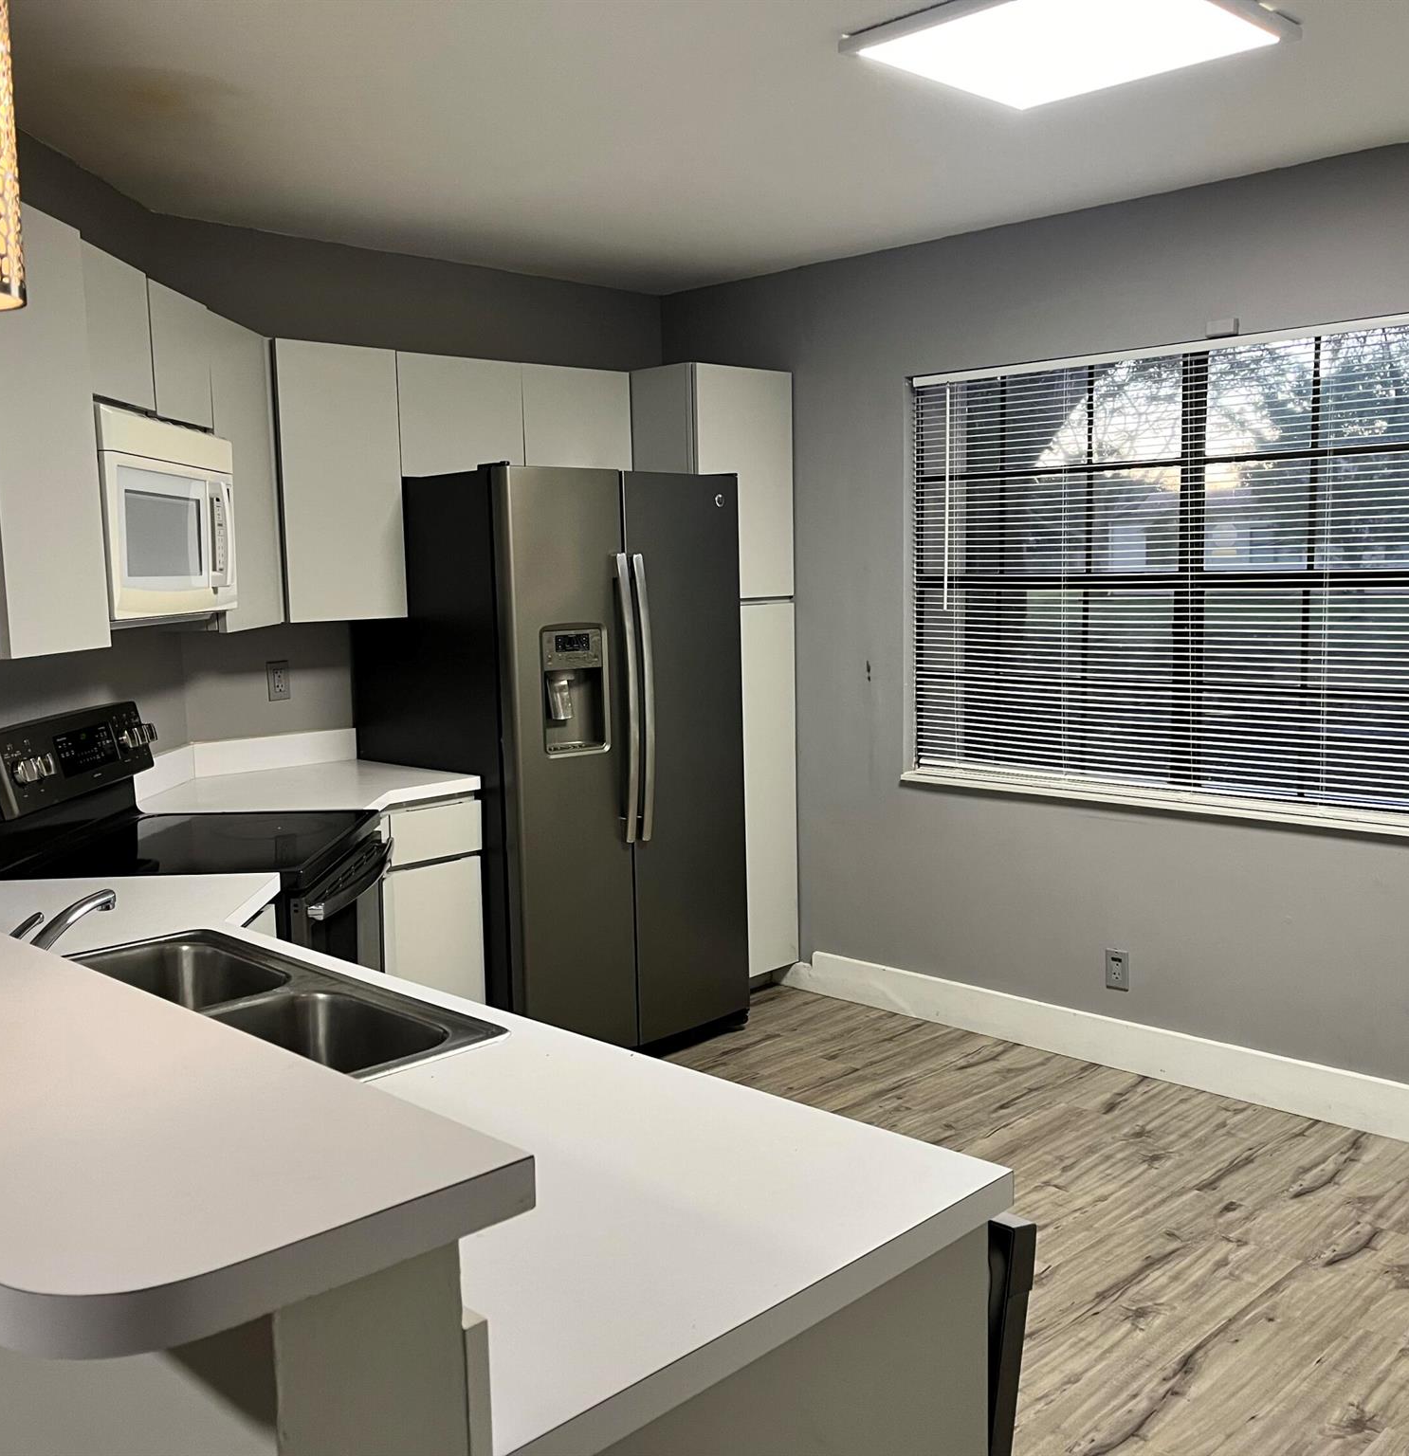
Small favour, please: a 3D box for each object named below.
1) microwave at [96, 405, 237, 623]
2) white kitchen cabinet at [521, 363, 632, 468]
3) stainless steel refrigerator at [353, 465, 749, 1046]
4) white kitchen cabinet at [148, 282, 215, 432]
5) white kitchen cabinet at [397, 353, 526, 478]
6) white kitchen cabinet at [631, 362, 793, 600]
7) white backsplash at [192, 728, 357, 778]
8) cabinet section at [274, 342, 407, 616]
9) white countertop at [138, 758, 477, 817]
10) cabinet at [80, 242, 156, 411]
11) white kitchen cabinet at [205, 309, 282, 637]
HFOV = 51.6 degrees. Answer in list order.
[{"bbox_3d":[-1.285,-0.436,3.101,0.385,0.403,0.750,-1,6,0],"label":"microwave"},{"bbox_3d":[-0.506,-0.980,4.788,0.305,0.359,0.451,5,9,45],"label":"white kitchen cabinet"},{"bbox_3d":[-0.446,0.119,4.502,0.818,1.771,0.903,5,9,44],"label":"stainless steel refrigerator"},{"bbox_3d":[-1.318,-0.822,3.253,0.309,0.278,0.382,-1,6,-1],"label":"white kitchen cabinet"},{"bbox_3d":[-0.825,-0.933,4.469,0.305,0.357,0.452,5,9,45],"label":"white kitchen cabinet"},{"bbox_3d":[-0.083,-0.813,4.989,0.626,0.742,0.462,5,9,44],"label":"white kitchen cabinet"},{"bbox_3d":[-1.255,0.070,4.319,0.020,0.102,0.535,5,9,45],"label":"white backsplash"},{"bbox_3d":[-1.112,-0.686,4.150,0.320,0.753,0.381,5,9,43],"label":"cabinet section"},{"bbox_3d":[-1.093,0.192,3.850,0.883,0.042,0.949,5,9,44],"label":"white countertop"},{"bbox_3d":[-1.326,-0.787,2.892,0.318,0.282,0.382,-1,6,0],"label":"cabinet"},{"bbox_3d":[-1.319,-0.631,3.721,0.309,0.762,0.479,-1,6,-1],"label":"white kitchen cabinet"}]

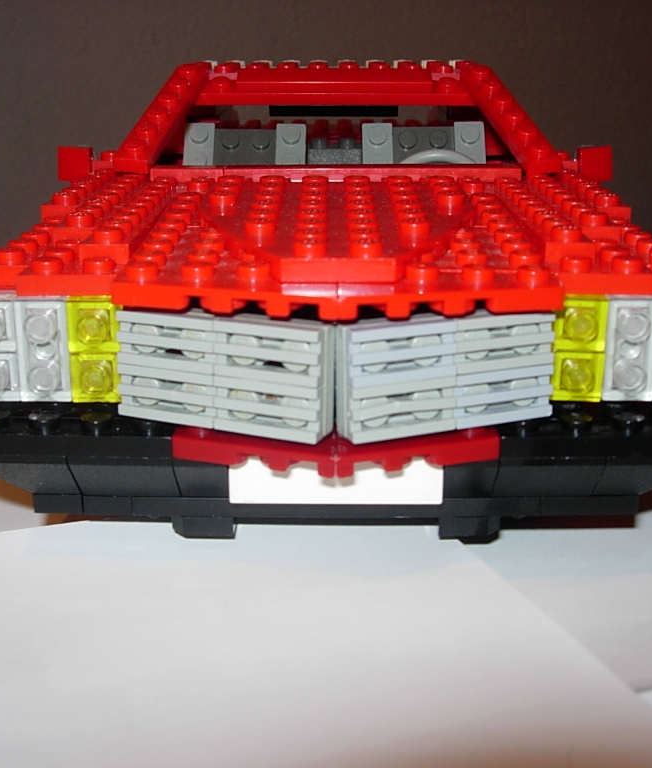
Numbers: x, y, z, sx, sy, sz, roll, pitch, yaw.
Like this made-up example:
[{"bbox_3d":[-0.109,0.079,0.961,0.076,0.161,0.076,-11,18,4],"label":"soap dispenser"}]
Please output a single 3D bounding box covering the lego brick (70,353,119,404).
[{"bbox_3d":[-0.035,-0.003,0.175,0.008,0.008,0.011,0,17,0],"label":"lego brick"}]

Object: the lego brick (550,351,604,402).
[{"bbox_3d":[0.038,-0.003,0.175,0.008,0.008,0.011,0,17,0],"label":"lego brick"}]

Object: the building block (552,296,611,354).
[{"bbox_3d":[0.038,-0.010,0.172,0.008,0.008,0.011,0,17,0],"label":"building block"}]

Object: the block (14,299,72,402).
[{"bbox_3d":[-0.042,-0.006,0.174,0.008,0.016,0.011,0,17,0],"label":"block"}]

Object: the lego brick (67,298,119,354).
[{"bbox_3d":[-0.035,-0.010,0.173,0.008,0.008,0.011,0,17,0],"label":"lego brick"}]

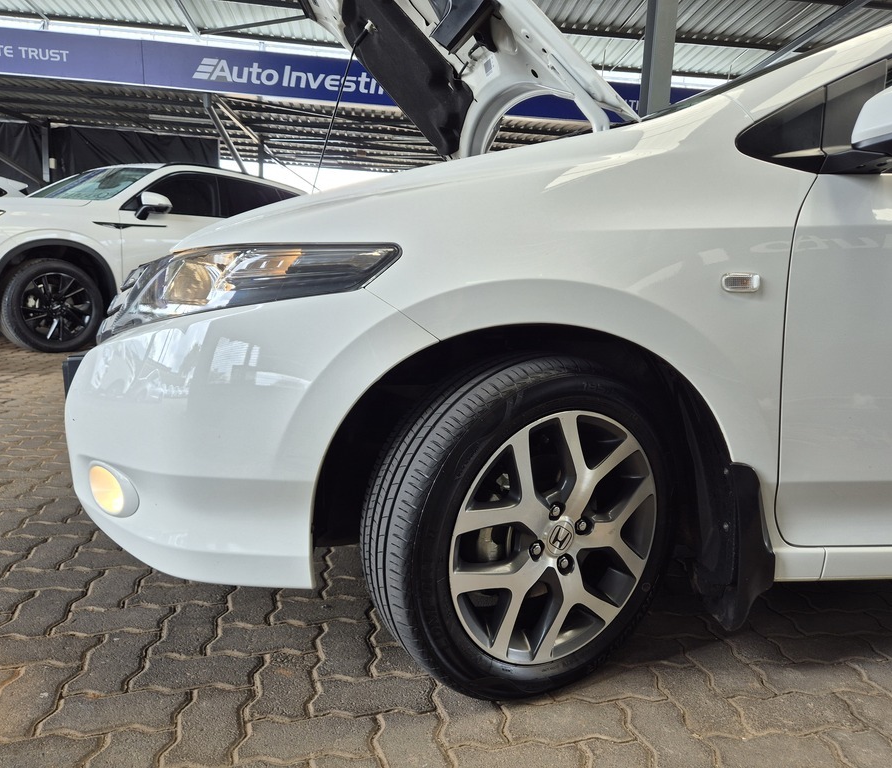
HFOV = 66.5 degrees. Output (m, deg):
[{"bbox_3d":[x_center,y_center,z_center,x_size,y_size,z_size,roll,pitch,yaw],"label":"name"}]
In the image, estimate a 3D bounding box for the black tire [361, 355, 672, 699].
[{"bbox_3d":[0.150,0.247,1.217,0.602,0.602,0.200,-3,10,-30],"label":"black tire"}]

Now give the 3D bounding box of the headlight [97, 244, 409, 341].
[{"bbox_3d":[-0.349,-0.158,1.202,0.530,0.190,0.360,1,9,-7],"label":"headlight"}]

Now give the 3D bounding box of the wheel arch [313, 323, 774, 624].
[{"bbox_3d":[0.159,0.147,1.182,0.775,0.505,0.200,1,9,-7],"label":"wheel arch"}]

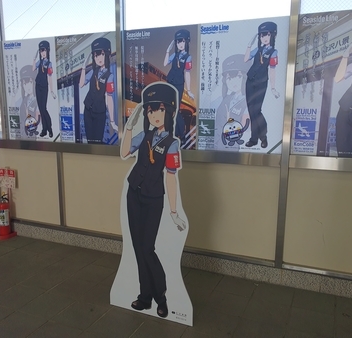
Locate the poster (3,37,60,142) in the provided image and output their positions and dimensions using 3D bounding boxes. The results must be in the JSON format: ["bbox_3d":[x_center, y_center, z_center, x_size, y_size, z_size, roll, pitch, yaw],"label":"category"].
[{"bbox_3d":[-1.480,-0.793,3.597,0.698,1.025,0.020,4,10,22],"label":"poster"}]

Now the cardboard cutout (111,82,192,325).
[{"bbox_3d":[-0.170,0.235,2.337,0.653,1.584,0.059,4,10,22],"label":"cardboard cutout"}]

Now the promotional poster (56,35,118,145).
[{"bbox_3d":[-0.833,-0.744,3.332,0.703,1.025,0.020,4,10,22],"label":"promotional poster"}]

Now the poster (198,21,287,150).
[{"bbox_3d":[0.513,-0.641,2.781,0.698,1.025,0.020,4,10,22],"label":"poster"}]

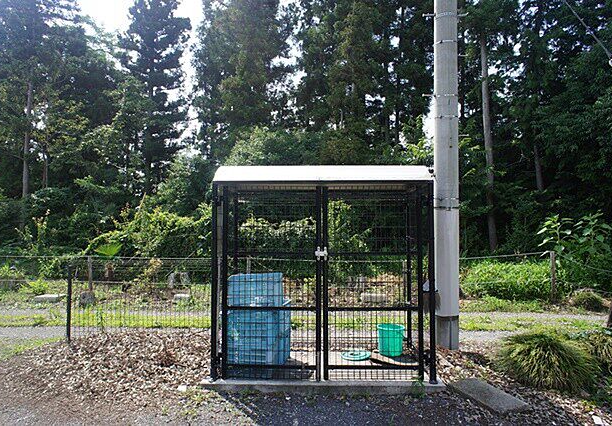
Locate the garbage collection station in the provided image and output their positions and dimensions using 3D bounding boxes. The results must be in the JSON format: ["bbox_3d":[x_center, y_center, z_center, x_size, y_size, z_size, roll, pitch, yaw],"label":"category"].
[{"bbox_3d":[0.170,0.500,4.100,1.910,1.890,1.000,0,-1,2],"label":"garbage collection station"}]

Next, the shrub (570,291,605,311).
[{"bbox_3d":[4.650,1.420,7.050,0.570,0.330,0.520,0,-1,0],"label":"shrub"}]

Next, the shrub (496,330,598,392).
[{"bbox_3d":[2.270,1.290,4.020,0.950,0.430,0.880,0,-1,0],"label":"shrub"}]

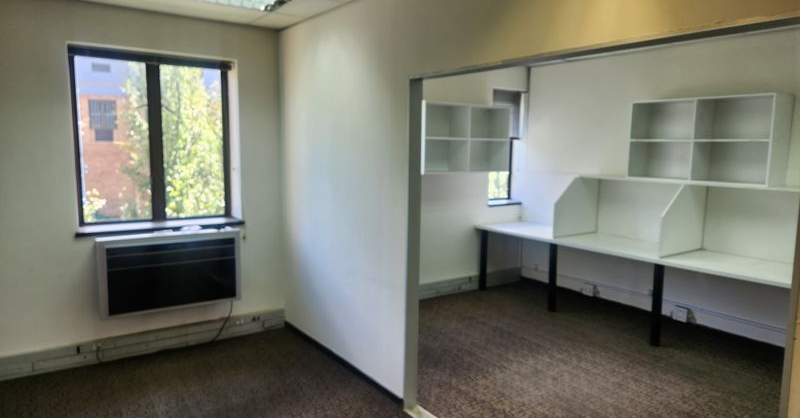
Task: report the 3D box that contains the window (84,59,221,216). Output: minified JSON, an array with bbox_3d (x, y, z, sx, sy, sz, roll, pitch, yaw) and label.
[{"bbox_3d":[-1.911,-0.541,4.204,1.150,1.285,0.090,-4,9,-36],"label":"window"}]

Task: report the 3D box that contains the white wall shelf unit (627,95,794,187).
[{"bbox_3d":[2.632,-0.588,4.606,0.370,0.705,1.145,-4,9,-36],"label":"white wall shelf unit"}]

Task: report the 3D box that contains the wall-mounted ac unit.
[{"bbox_3d":[-1.753,0.470,4.118,1.009,0.568,0.145,-4,9,-36],"label":"wall-mounted ac unit"}]

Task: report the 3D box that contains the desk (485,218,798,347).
[{"bbox_3d":[2.131,0.695,5.061,0.800,0.726,3.200,-4,9,-36],"label":"desk"}]

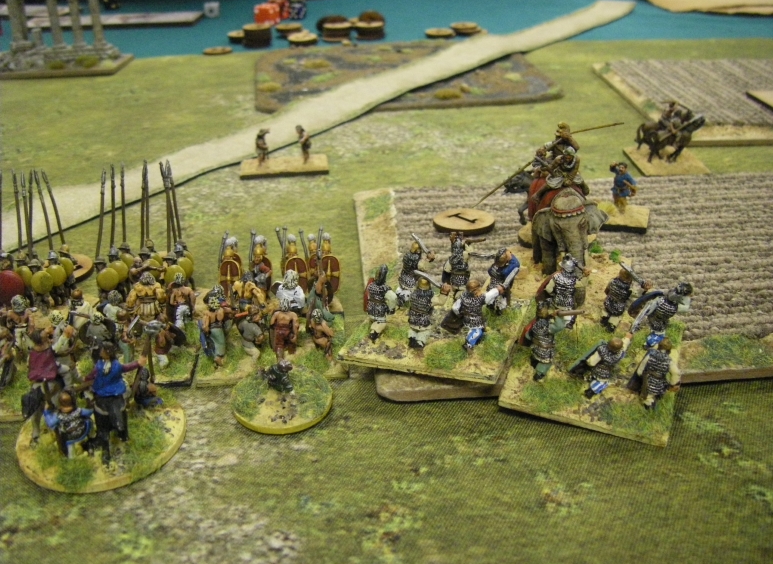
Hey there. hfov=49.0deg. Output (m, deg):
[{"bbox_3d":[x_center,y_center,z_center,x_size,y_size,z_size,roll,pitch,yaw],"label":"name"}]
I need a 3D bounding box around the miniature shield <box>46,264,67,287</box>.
[{"bbox_3d":[-0.096,-0.002,0.246,0.006,0.006,0.002,-2,15,-4],"label":"miniature shield"}]

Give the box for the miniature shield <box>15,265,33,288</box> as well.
[{"bbox_3d":[-0.105,-0.001,0.246,0.006,0.006,0.002,-2,15,-4],"label":"miniature shield"}]

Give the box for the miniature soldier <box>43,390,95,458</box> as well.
[{"bbox_3d":[-0.075,0.033,0.200,0.011,0.015,0.009,-8,31,-14],"label":"miniature soldier"}]

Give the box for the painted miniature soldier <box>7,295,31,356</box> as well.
[{"bbox_3d":[-0.100,0.012,0.230,0.009,0.018,0.008,-4,27,-11],"label":"painted miniature soldier"}]

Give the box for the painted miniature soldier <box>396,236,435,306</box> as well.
[{"bbox_3d":[0.008,-0.003,0.237,0.010,0.019,0.009,9,29,18],"label":"painted miniature soldier"}]

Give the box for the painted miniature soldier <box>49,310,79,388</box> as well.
[{"bbox_3d":[-0.084,0.017,0.218,0.009,0.020,0.009,-8,28,-18],"label":"painted miniature soldier"}]

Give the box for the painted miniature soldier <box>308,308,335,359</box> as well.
[{"bbox_3d":[-0.018,0.014,0.236,0.007,0.014,0.008,4,27,11],"label":"painted miniature soldier"}]

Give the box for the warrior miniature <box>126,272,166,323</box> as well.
[{"bbox_3d":[-0.070,0.005,0.245,0.012,0.017,0.008,-4,27,-9],"label":"warrior miniature"}]

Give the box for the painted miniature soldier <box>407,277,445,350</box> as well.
[{"bbox_3d":[0.010,0.008,0.216,0.011,0.019,0.009,6,28,11],"label":"painted miniature soldier"}]

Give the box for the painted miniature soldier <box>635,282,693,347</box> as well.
[{"bbox_3d":[0.071,0.009,0.219,0.014,0.015,0.009,14,30,25],"label":"painted miniature soldier"}]

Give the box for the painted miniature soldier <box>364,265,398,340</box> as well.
[{"bbox_3d":[-0.001,0.005,0.229,0.009,0.021,0.009,2,28,7],"label":"painted miniature soldier"}]

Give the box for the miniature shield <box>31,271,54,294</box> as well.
[{"bbox_3d":[-0.098,0.000,0.243,0.006,0.006,0.002,-2,15,-4],"label":"miniature shield"}]

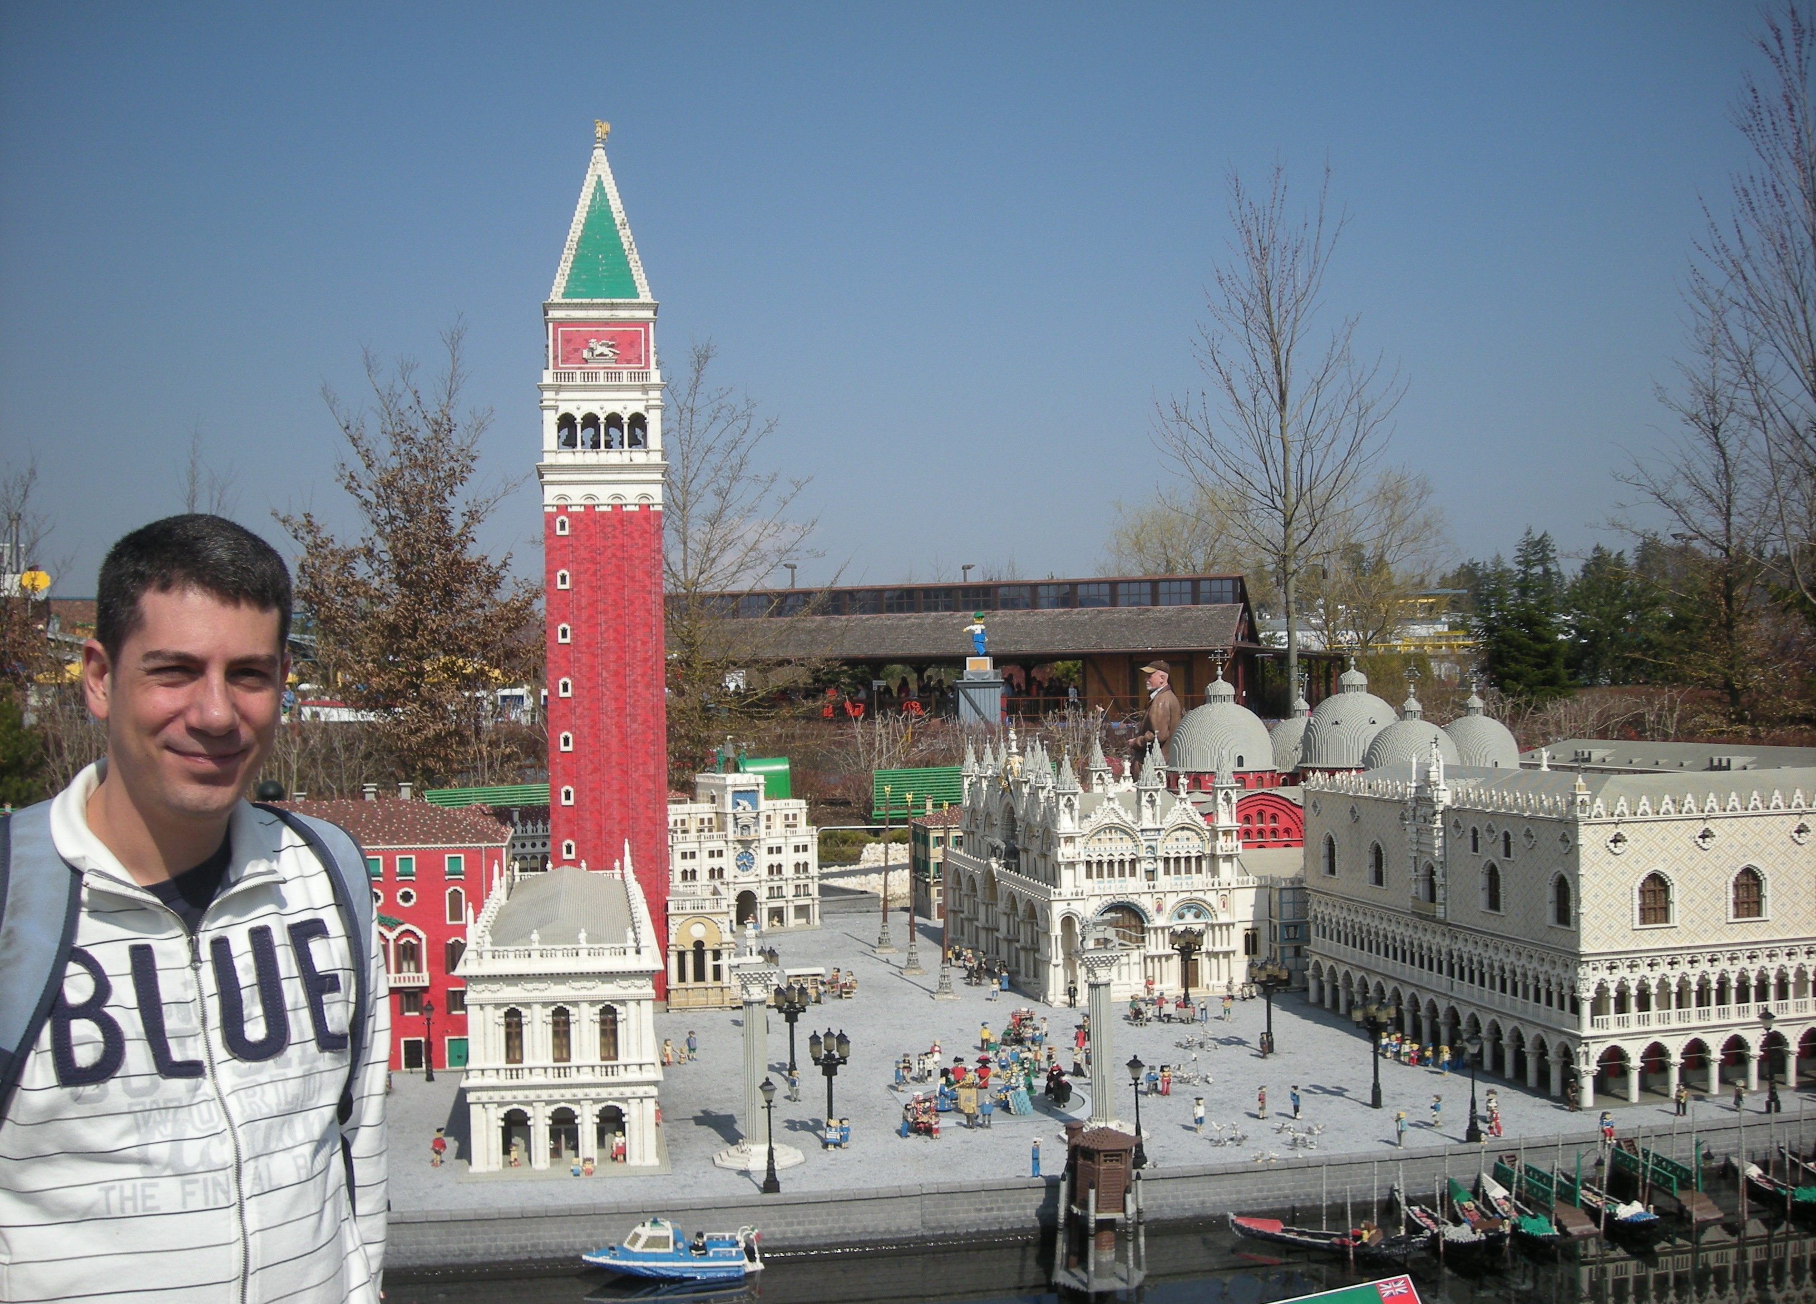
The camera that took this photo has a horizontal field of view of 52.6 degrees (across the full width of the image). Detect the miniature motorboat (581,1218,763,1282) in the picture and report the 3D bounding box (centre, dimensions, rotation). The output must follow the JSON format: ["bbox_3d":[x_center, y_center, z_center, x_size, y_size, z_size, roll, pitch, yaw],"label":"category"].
[{"bbox_3d":[-0.588,1.491,4.600,0.455,0.137,0.145,-1,-1,-3],"label":"miniature motorboat"}]

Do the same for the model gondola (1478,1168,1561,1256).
[{"bbox_3d":[1.676,1.535,5.053,0.090,0.115,0.475,-1,-1,-8],"label":"model gondola"}]

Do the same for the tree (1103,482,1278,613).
[{"bbox_3d":[11.043,-1.919,72.000,7.000,9.200,7.000,-1,-1,0],"label":"tree"}]

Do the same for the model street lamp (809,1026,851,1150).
[{"bbox_3d":[-0.224,1.248,5.250,0.115,0.342,0.115,-1,-1,-8],"label":"model street lamp"}]

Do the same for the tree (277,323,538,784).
[{"bbox_3d":[-6.076,-0.982,22.500,3.400,6.100,3.300,-1,-1,0],"label":"tree"}]

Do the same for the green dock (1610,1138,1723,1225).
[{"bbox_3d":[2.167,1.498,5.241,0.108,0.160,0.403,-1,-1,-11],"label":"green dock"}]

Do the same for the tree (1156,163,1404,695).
[{"bbox_3d":[6.052,-2.861,29.500,4.000,10.000,4.000,-1,-1,0],"label":"tree"}]

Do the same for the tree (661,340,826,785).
[{"bbox_3d":[-2.721,-0.895,22.500,3.400,5.800,3.400,-1,-1,0],"label":"tree"}]

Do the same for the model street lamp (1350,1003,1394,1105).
[{"bbox_3d":[1.413,1.214,5.560,0.115,0.342,0.115,-1,-1,-8],"label":"model street lamp"}]

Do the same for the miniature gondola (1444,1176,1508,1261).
[{"bbox_3d":[1.476,1.465,4.770,0.085,0.100,0.460,-1,-1,2],"label":"miniature gondola"}]

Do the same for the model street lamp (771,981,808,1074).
[{"bbox_3d":[-0.417,1.349,6.522,0.125,0.345,0.125,-1,-1,-12],"label":"model street lamp"}]

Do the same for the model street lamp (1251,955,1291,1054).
[{"bbox_3d":[1.347,1.317,6.849,0.125,0.345,0.125,-1,-1,-12],"label":"model street lamp"}]

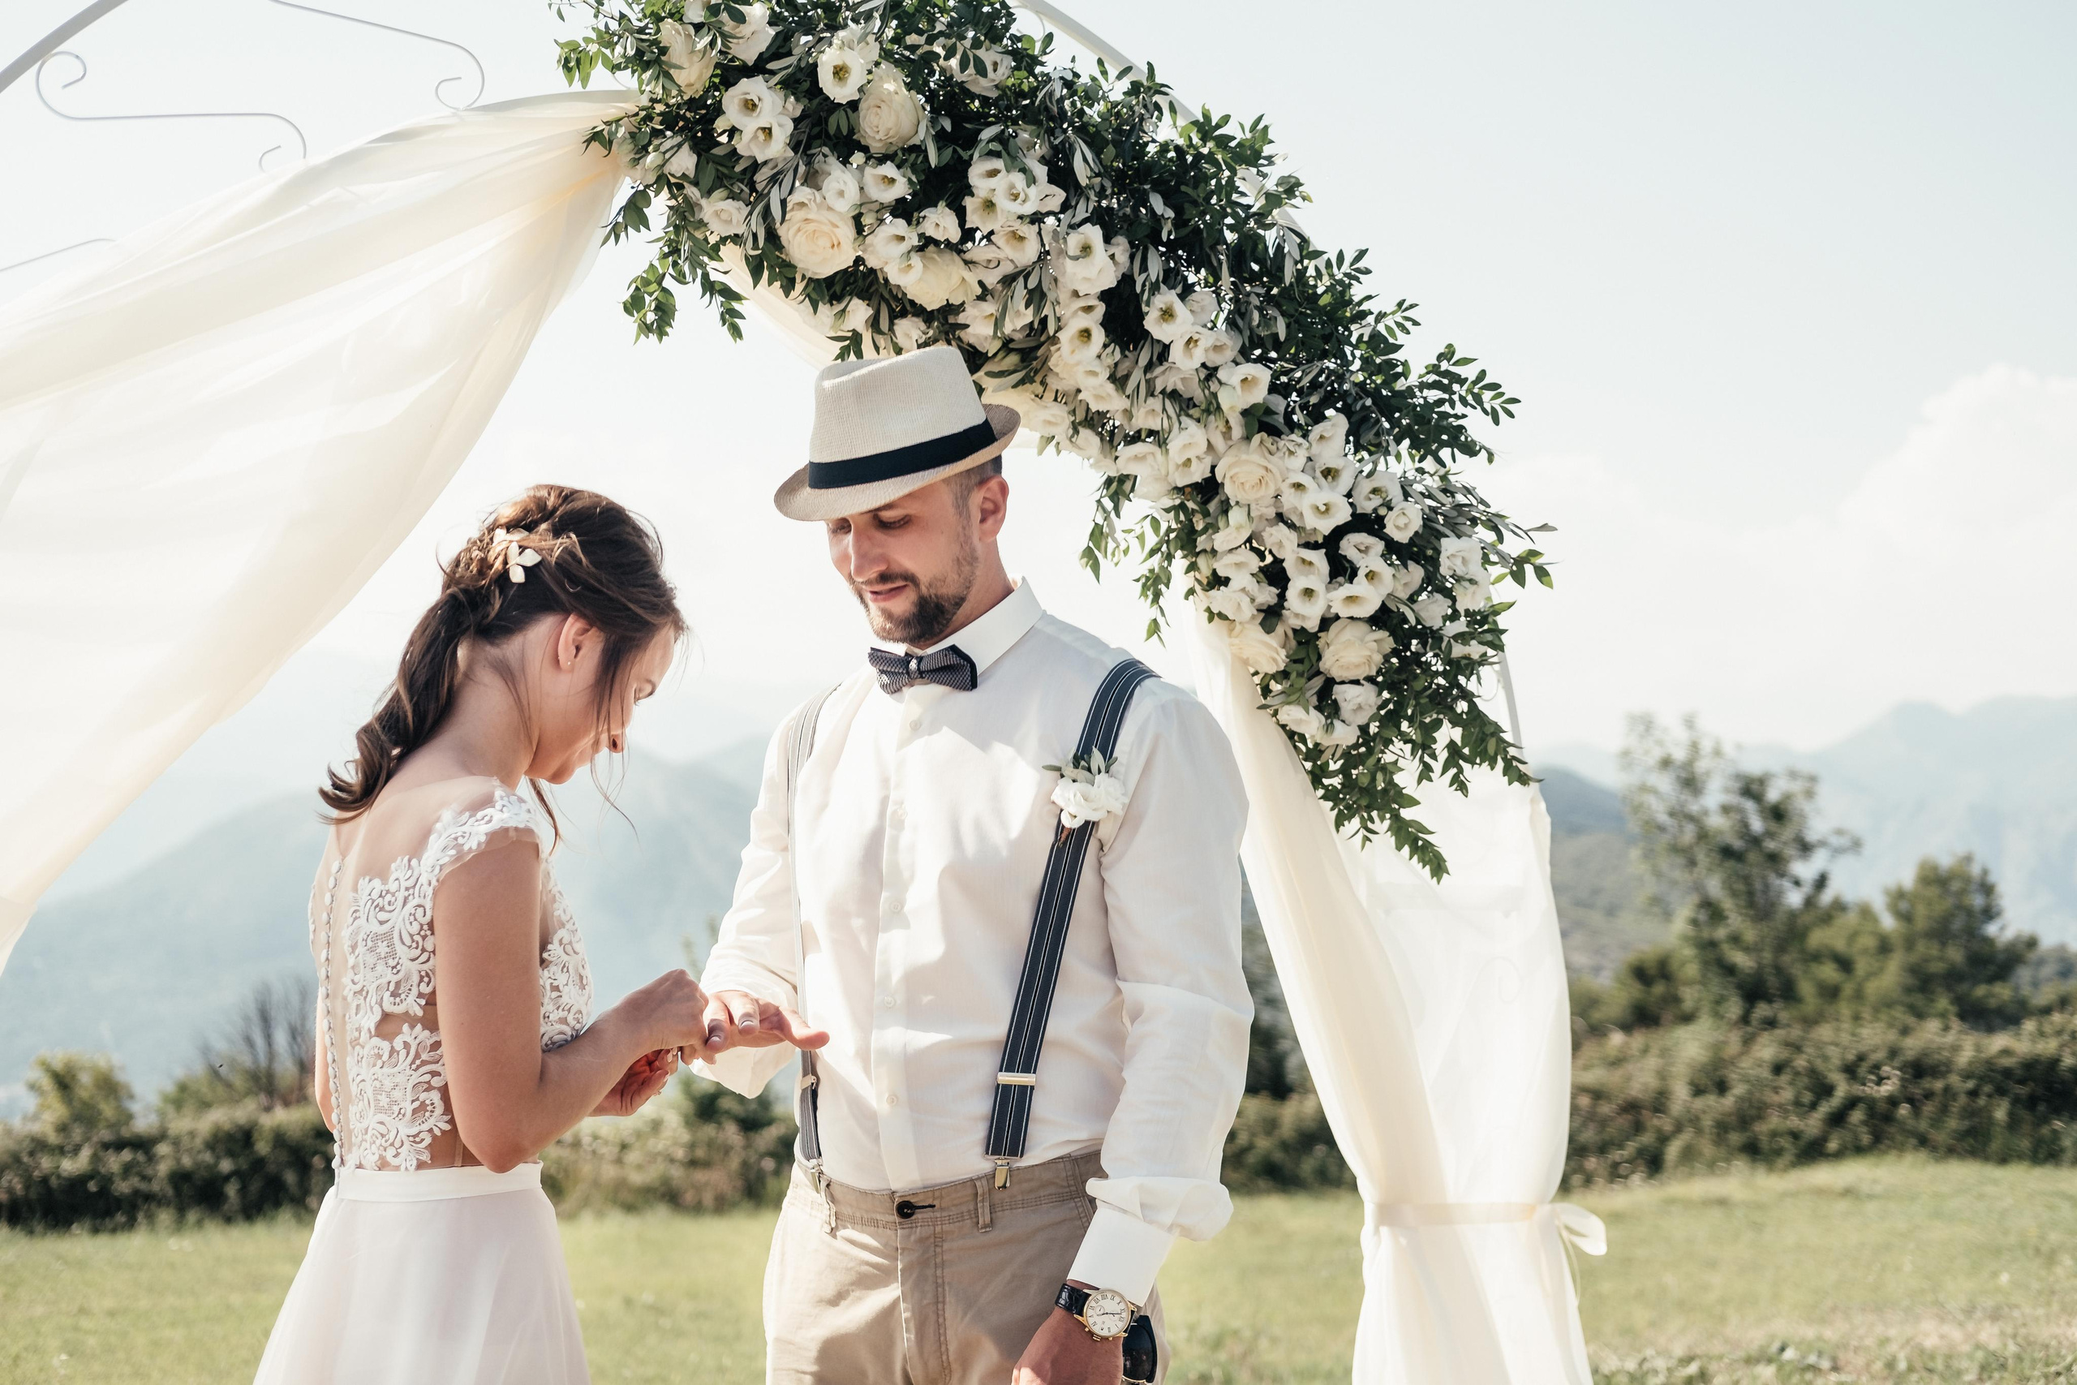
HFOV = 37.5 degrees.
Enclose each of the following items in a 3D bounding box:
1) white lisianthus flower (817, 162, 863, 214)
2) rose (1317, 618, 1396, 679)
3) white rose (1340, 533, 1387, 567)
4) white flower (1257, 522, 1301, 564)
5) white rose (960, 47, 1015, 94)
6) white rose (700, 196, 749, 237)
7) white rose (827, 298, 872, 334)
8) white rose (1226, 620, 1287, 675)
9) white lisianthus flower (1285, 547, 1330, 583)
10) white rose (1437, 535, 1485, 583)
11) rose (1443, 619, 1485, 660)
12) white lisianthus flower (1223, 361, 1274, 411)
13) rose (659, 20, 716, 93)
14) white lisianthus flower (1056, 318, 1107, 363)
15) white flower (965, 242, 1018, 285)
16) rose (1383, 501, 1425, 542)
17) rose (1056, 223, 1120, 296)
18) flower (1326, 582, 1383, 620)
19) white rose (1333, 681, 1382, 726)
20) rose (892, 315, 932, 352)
[{"bbox_3d":[-0.229,-0.581,3.520,0.051,0.054,0.046,0,18,0],"label":"white lisianthus flower"},{"bbox_3d":[0.360,-0.050,3.480,0.085,0.075,0.070,0,30,0],"label":"rose"},{"bbox_3d":[0.361,-0.159,3.400,0.052,0.038,0.046,0,-2,5],"label":"white rose"},{"bbox_3d":[0.267,-0.167,3.400,0.049,0.047,0.042,0,-2,-10],"label":"white flower"},{"bbox_3d":[-0.063,-0.722,3.550,0.066,0.058,0.050,0,6,-9],"label":"white rose"},{"bbox_3d":[-0.359,-0.545,3.500,0.054,0.047,0.047,0,-2,6],"label":"white rose"},{"bbox_3d":[-0.219,-0.434,3.520,0.050,0.046,0.047,1,17,-26],"label":"white rose"},{"bbox_3d":[0.252,-0.051,3.500,0.069,0.061,0.066,0,-2,-9],"label":"white rose"},{"bbox_3d":[0.315,-0.147,3.580,0.053,0.050,0.043,0,15,0],"label":"white lisianthus flower"},{"bbox_3d":[0.473,-0.151,3.430,0.053,0.053,0.048,1,-2,-15],"label":"white rose"},{"bbox_3d":[0.494,-0.061,3.560,0.048,0.048,0.050,1,-2,-17],"label":"rose"},{"bbox_3d":[0.244,-0.358,3.580,0.056,0.055,0.047,1,20,-23],"label":"white lisianthus flower"},{"bbox_3d":[-0.401,-0.728,3.500,0.063,0.081,0.066,0,-2,0],"label":"rose"},{"bbox_3d":[0.050,-0.406,3.540,0.056,0.053,0.046,-1,18,12],"label":"white lisianthus flower"},{"bbox_3d":[-0.057,-0.493,3.520,0.062,0.053,0.050,0,21,-6],"label":"white flower"},{"bbox_3d":[0.409,-0.190,3.420,0.047,0.045,0.041,0,-2,-10],"label":"rose"},{"bbox_3d":[0.055,-0.481,3.400,0.072,0.081,0.065,0,-2,0],"label":"rose"},{"bbox_3d":[0.351,-0.102,3.400,0.065,0.043,0.046,0,-2,0],"label":"flower"},{"bbox_3d":[0.355,0.012,3.400,0.054,0.051,0.045,0,-2,-5],"label":"white rose"},{"bbox_3d":[-0.145,-0.410,3.500,0.045,0.041,0.045,0,-2,0],"label":"rose"}]

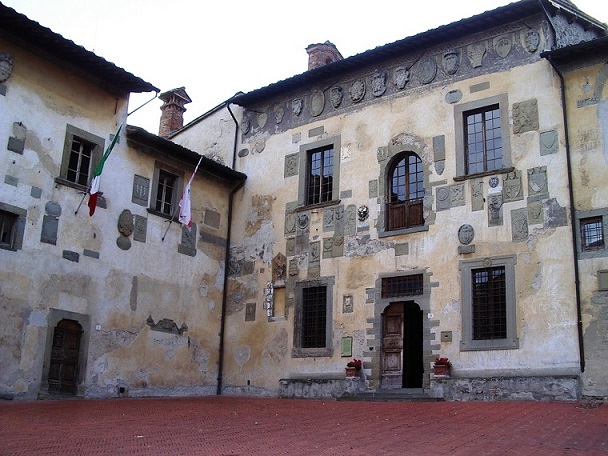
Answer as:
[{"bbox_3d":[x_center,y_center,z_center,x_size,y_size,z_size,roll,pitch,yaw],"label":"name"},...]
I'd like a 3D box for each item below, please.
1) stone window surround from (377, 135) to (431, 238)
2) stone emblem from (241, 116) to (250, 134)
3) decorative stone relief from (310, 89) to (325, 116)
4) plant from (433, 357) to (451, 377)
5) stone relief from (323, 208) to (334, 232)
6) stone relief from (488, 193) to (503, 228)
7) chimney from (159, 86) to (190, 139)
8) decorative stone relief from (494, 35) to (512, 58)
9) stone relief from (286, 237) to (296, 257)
[{"bbox_3d":[3.156,-1.400,21.079,1.869,3.346,0.280,-10,-19,36],"label":"stone window surround"},{"bbox_3d":[-2.227,-3.884,25.667,0.430,0.673,0.130,-9,-19,36],"label":"stone emblem"},{"bbox_3d":[0.500,-4.422,23.676,0.621,1.058,0.130,-9,-19,36],"label":"decorative stone relief"},{"bbox_3d":[3.830,3.861,18.544,0.402,0.496,0.320,-10,-18,38],"label":"plant"},{"bbox_3d":[0.829,-0.277,22.508,0.472,0.822,0.100,-10,-19,36],"label":"stone relief"},{"bbox_3d":[5.431,-0.499,18.943,0.440,0.940,0.120,-9,-19,37],"label":"stone relief"},{"bbox_3d":[-5.880,-5.234,30.526,0.944,2.102,0.944,-9,-19,37],"label":"chimney"},{"bbox_3d":[5.973,-5.403,19.967,0.508,0.693,0.120,-9,-19,37],"label":"decorative stone relief"},{"bbox_3d":[-0.434,0.671,23.329,0.428,0.615,0.080,-9,-19,37],"label":"stone relief"}]

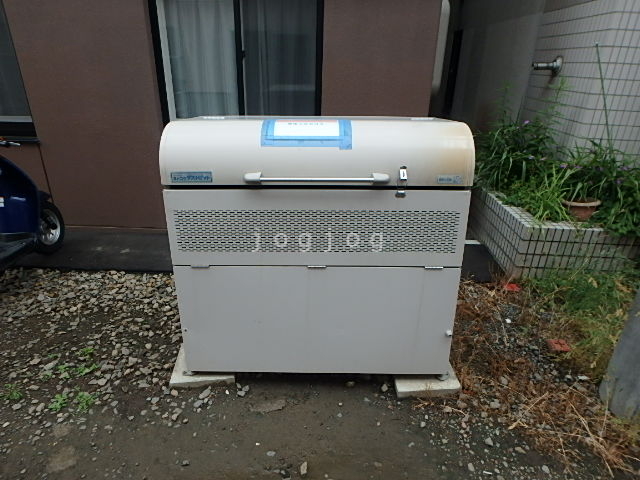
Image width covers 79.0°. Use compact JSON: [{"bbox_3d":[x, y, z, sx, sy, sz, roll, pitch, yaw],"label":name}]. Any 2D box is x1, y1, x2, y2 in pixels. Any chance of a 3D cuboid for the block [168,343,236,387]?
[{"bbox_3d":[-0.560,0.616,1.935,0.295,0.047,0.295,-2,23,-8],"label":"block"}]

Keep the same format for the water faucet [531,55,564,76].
[{"bbox_3d":[1.821,-1.412,3.145,0.200,0.135,0.135,3,22,3],"label":"water faucet"}]

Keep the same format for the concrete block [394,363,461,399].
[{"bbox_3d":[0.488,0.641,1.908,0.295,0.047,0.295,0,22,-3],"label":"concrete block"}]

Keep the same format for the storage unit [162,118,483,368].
[{"bbox_3d":[0.004,-0.001,1.905,1.235,1.150,0.630,1,19,1],"label":"storage unit"}]

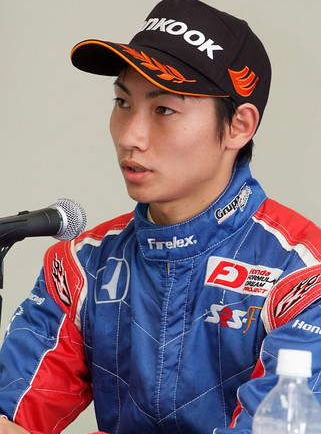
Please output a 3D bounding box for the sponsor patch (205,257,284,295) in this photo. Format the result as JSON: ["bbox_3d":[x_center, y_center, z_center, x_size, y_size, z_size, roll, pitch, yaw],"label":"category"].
[{"bbox_3d":[0.103,0.073,2.960,0.094,0.040,0.012,9,-14,14],"label":"sponsor patch"}]

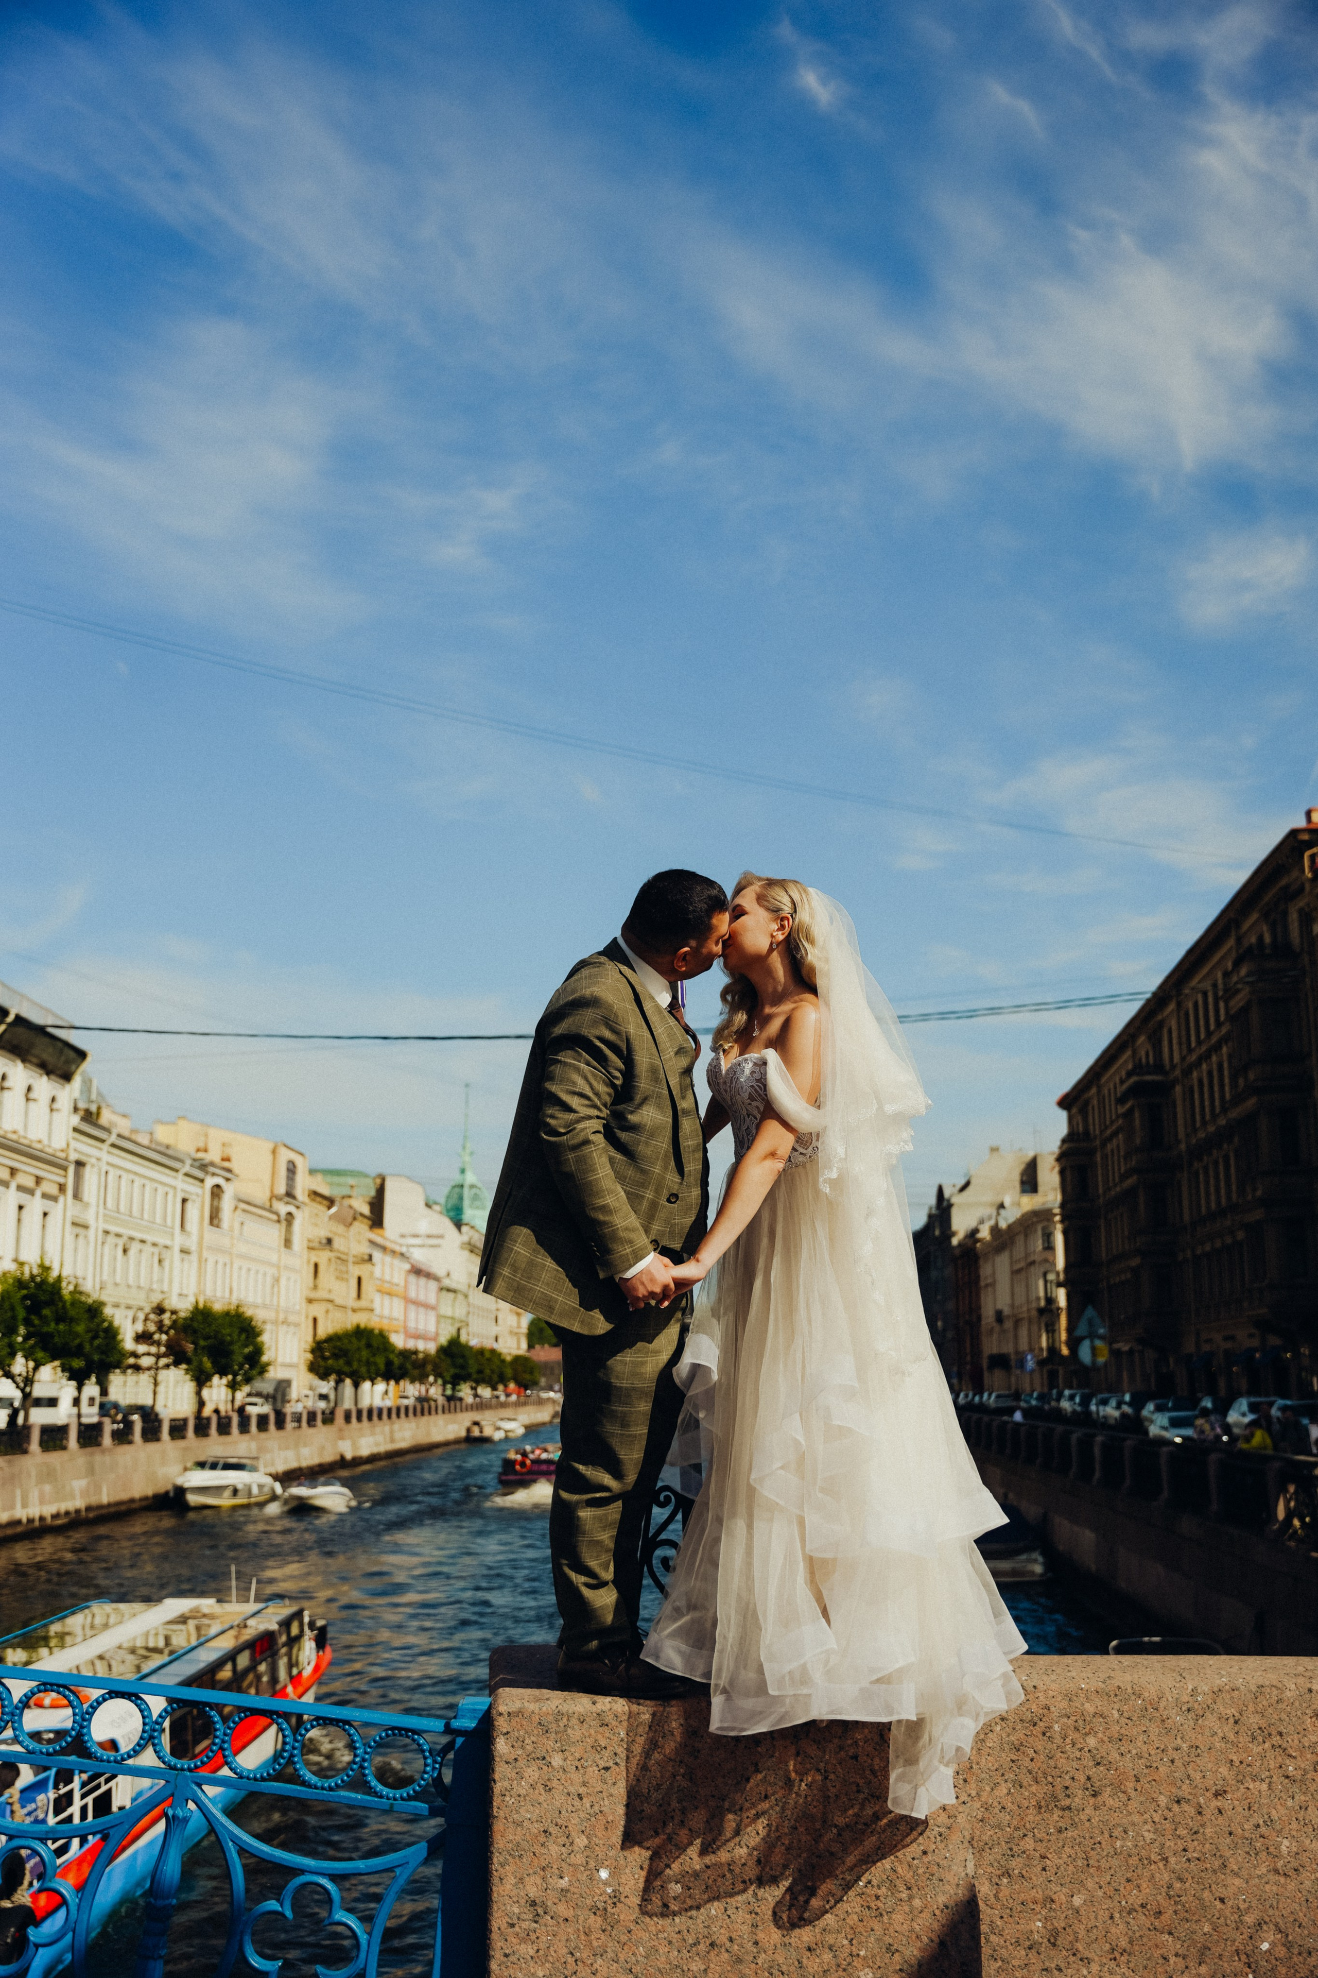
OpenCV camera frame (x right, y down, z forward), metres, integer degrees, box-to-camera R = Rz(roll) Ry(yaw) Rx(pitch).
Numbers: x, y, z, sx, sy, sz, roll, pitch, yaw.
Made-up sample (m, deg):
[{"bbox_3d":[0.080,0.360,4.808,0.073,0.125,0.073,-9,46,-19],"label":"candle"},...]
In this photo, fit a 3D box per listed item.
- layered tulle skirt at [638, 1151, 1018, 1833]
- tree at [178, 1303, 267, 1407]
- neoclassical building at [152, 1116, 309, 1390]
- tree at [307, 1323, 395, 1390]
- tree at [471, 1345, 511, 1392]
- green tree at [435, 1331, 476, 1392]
[{"bbox_3d":[0.356,0.979,3.830,0.700,1.260,0.650,5,-13,-24],"label":"layered tulle skirt"},{"bbox_3d":[-19.133,16.896,82.303,4.000,5.750,4.200,0,-12,0],"label":"tree"},{"bbox_3d":[-33.130,19.894,129.969,12.000,20.000,26.000,-1,-12,3],"label":"neoclassical building"},{"bbox_3d":[-17.827,22.531,108.708,5.000,5.800,4.600,0,-12,0],"label":"tree"},{"bbox_3d":[-14.327,33.636,160.528,3.500,5.800,3.500,0,-12,0],"label":"tree"},{"bbox_3d":[-15.520,29.830,143.959,3.400,6.300,3.400,0,-12,0],"label":"green tree"}]

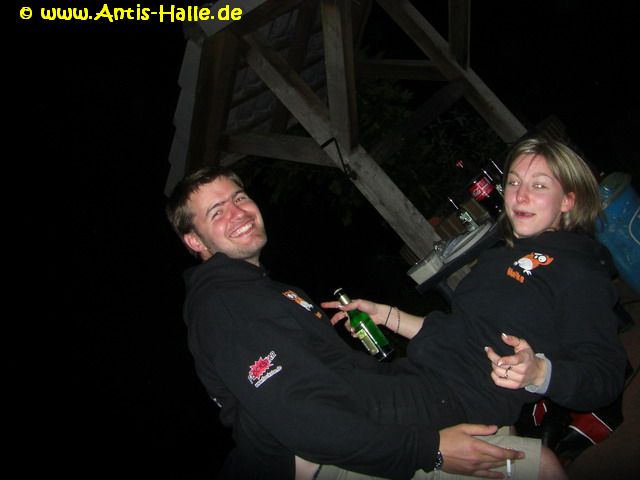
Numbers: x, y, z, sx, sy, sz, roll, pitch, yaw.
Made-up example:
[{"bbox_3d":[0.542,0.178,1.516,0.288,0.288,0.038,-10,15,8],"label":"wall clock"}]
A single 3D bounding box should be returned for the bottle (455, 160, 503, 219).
[{"bbox_3d":[0.772,-0.252,3.400,0.107,0.335,0.107,-40,-2,10],"label":"bottle"}]

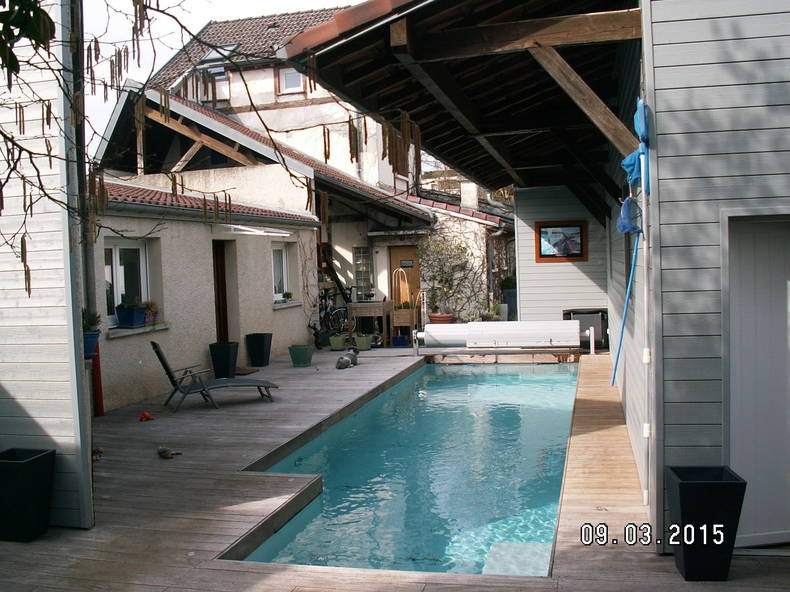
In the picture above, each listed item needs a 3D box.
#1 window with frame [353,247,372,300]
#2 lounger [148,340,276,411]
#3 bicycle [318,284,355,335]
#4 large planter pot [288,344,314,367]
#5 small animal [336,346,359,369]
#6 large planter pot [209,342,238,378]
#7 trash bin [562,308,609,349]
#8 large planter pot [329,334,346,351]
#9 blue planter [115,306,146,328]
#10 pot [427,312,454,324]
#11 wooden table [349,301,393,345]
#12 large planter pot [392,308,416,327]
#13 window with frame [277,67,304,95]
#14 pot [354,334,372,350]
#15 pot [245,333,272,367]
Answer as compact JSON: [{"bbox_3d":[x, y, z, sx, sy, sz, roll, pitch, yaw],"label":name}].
[{"bbox_3d":[-0.765,-0.530,18.800,0.470,1.300,0.130,-1,3,14],"label":"window with frame"},{"bbox_3d":[-2.371,0.975,10.443,1.581,0.881,0.600,-3,3,-25],"label":"lounger"},{"bbox_3d":[-0.855,0.410,18.700,1.750,1.100,0.580,-1,3,14],"label":"bicycle"},{"bbox_3d":[-1.637,1.067,14.088,0.360,0.350,0.360,-1,3,14],"label":"large planter pot"},{"bbox_3d":[-0.757,0.972,12.706,0.210,0.310,0.400,0,3,38],"label":"small animal"},{"bbox_3d":[-2.541,0.970,11.908,0.320,0.510,0.320,-1,3,14],"label":"large planter pot"},{"bbox_3d":[3.351,0.588,14.008,0.740,0.680,0.600,-1,3,14],"label":"trash bin"},{"bbox_3d":[-1.189,0.971,16.637,0.310,0.290,0.310,-2,3,0],"label":"large planter pot"},{"bbox_3d":[-3.578,0.291,10.821,0.280,0.260,0.280,-1,3,14],"label":"blue planter"},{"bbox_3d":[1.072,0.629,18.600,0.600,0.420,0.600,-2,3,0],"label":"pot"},{"bbox_3d":[-0.522,0.611,17.082,0.860,0.930,0.500,-1,3,14],"label":"wooden table"},{"bbox_3d":[0.193,0.409,15.440,0.400,0.360,0.420,-1,3,14],"label":"large planter pot"},{"bbox_3d":[-3.451,-7.135,26.500,0.880,0.900,0.120,-1,3,14],"label":"window with frame"},{"bbox_3d":[-0.595,0.872,15.127,0.320,0.290,0.320,-2,2,0],"label":"pot"},{"bbox_3d":[-2.242,0.905,13.159,0.320,0.510,0.320,-1,3,14],"label":"pot"}]

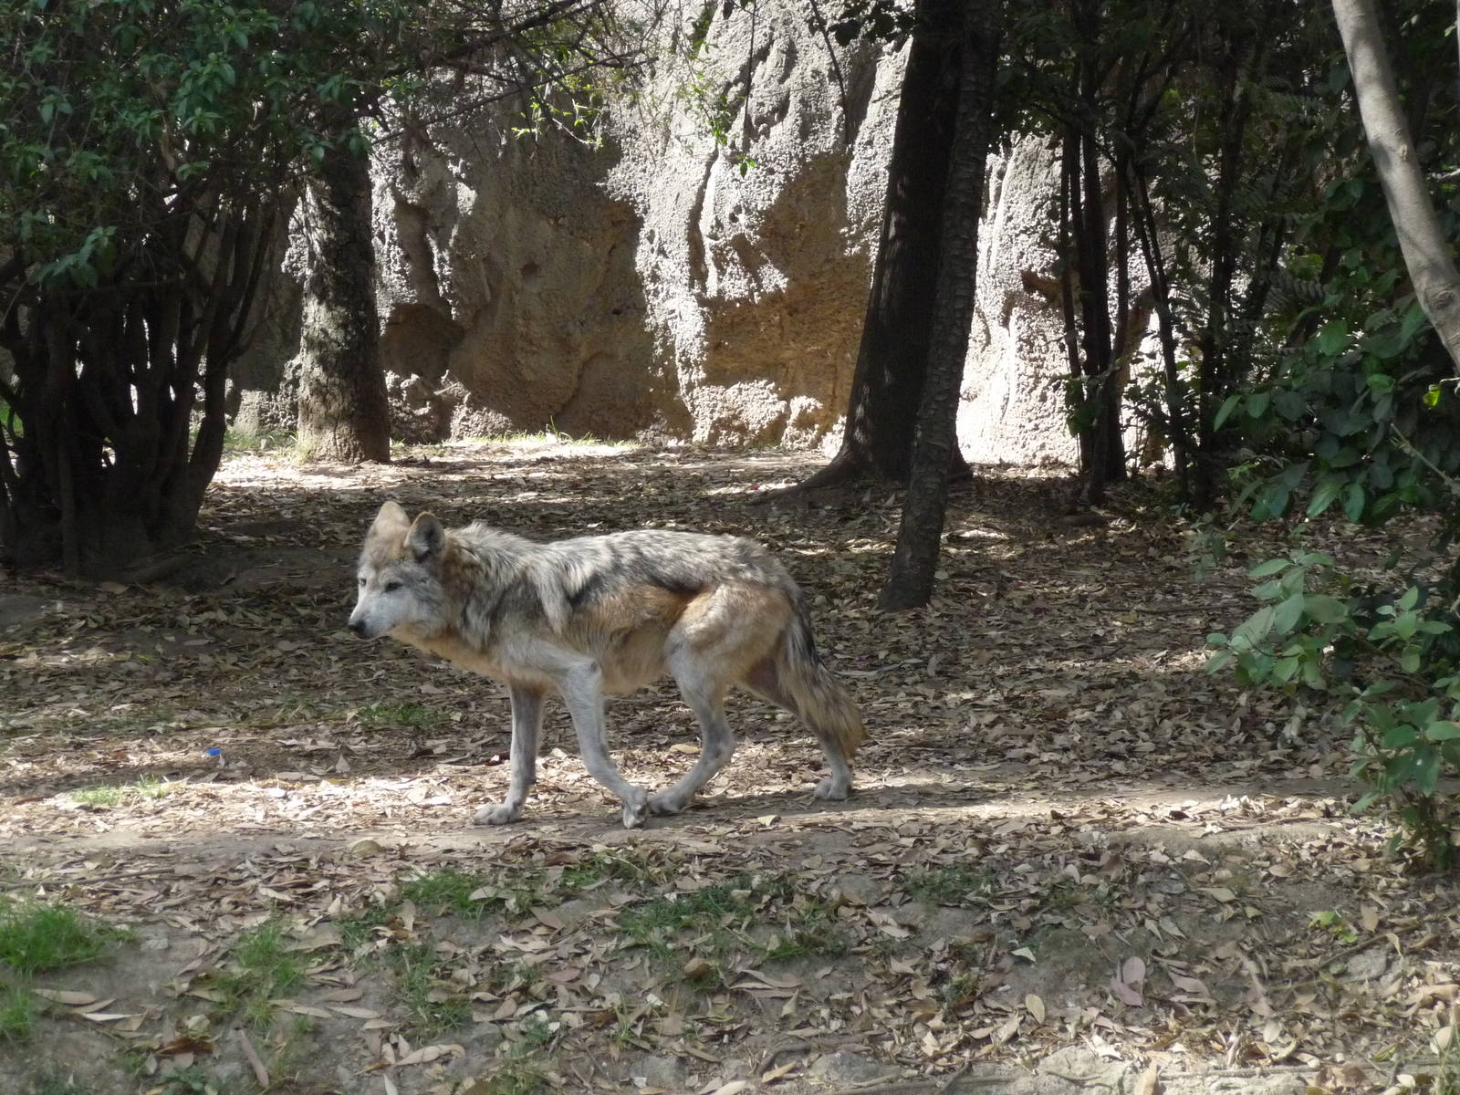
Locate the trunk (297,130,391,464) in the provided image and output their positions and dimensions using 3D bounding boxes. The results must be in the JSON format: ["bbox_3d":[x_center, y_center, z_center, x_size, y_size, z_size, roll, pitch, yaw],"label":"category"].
[{"bbox_3d":[-1.749,-1.134,17.000,0.420,1.550,0.420,0,6,0],"label":"trunk"}]

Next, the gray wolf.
[{"bbox_3d":[-0.288,0.283,8.900,1.180,0.750,0.320,-2,6,-15],"label":"gray wolf"}]

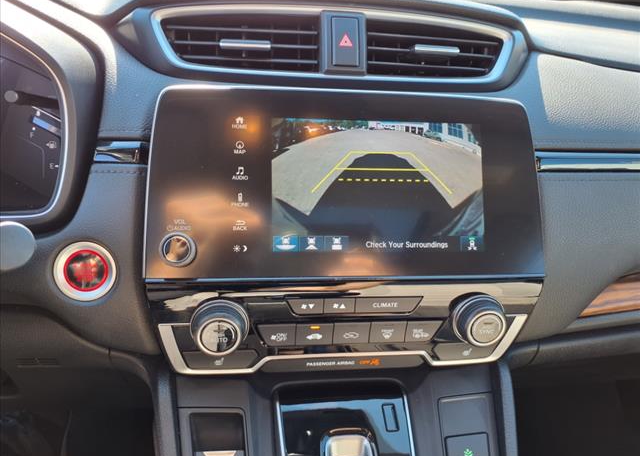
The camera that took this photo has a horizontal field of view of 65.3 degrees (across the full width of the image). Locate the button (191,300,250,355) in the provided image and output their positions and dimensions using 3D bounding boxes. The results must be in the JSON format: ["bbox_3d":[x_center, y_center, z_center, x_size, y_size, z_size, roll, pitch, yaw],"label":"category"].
[{"bbox_3d":[-0.069,0.071,0.346,0.041,0.041,0.017,0,19,-8],"label":"button"}]

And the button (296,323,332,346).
[{"bbox_3d":[-0.004,0.077,0.367,0.027,0.019,0.010,0,19,-8],"label":"button"}]

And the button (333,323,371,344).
[{"bbox_3d":[0.023,0.077,0.370,0.026,0.019,0.010,0,19,-8],"label":"button"}]

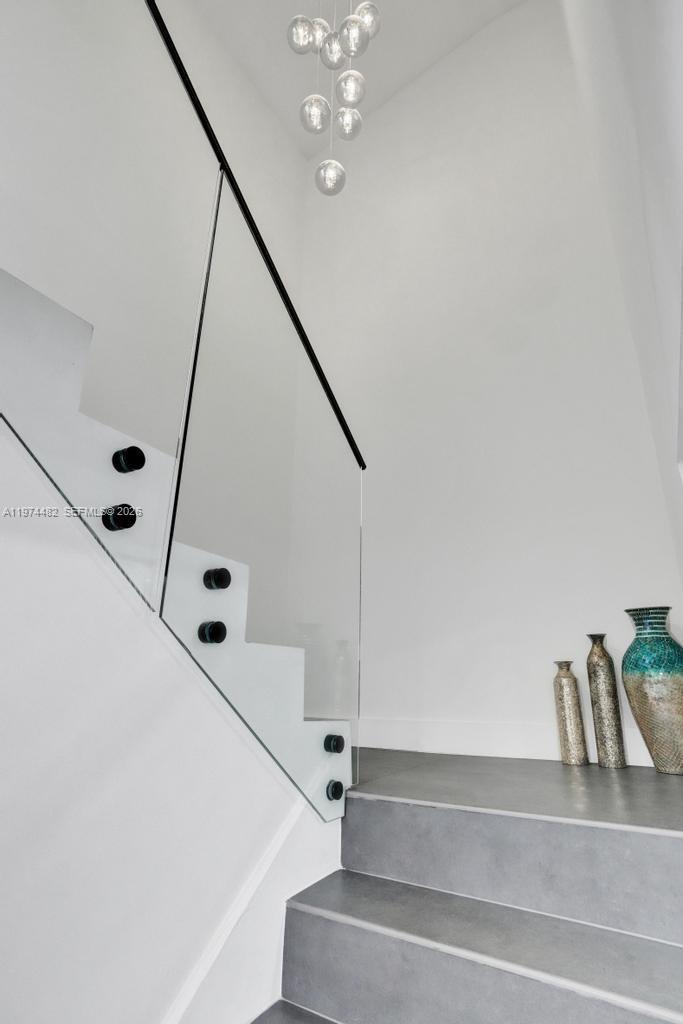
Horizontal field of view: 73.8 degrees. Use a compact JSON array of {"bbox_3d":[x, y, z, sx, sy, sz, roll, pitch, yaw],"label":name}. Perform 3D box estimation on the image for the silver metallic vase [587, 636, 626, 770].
[{"bbox_3d":[1.014,0.718,1.762,0.097,0.472,0.097,-11,-24,31],"label":"silver metallic vase"}]

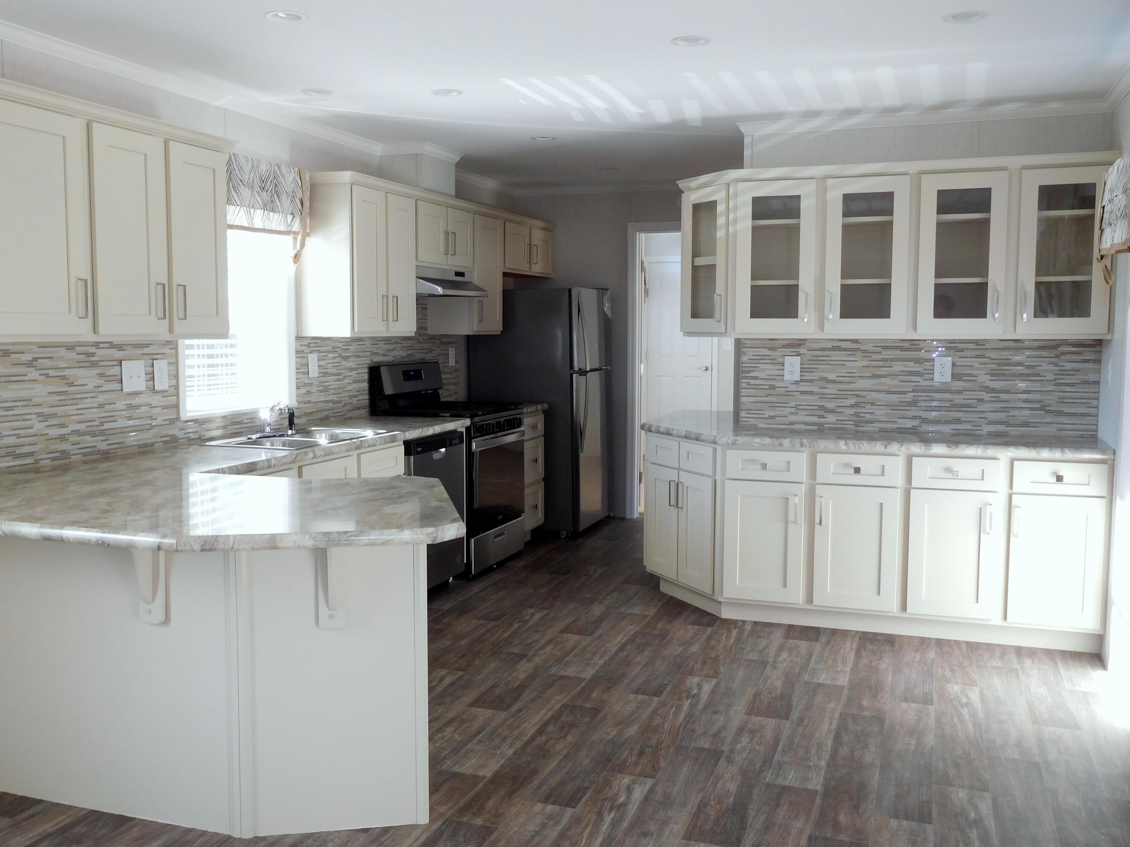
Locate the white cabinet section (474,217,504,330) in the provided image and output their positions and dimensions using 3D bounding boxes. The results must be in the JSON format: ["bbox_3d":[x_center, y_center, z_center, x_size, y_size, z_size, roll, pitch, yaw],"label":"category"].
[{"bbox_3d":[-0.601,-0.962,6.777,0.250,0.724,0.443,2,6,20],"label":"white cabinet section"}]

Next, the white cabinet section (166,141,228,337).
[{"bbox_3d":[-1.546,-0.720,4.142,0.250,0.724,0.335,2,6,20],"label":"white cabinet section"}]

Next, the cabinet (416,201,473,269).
[{"bbox_3d":[-0.859,-1.111,6.264,0.338,0.363,0.758,2,6,20],"label":"cabinet"}]

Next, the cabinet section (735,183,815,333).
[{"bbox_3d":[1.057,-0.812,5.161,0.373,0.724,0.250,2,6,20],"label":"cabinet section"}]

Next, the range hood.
[{"bbox_3d":[-0.801,-0.847,6.270,0.461,0.162,0.762,2,6,20],"label":"range hood"}]

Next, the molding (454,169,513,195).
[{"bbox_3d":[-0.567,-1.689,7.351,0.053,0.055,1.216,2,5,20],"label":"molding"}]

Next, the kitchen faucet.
[{"bbox_3d":[-1.350,-0.020,4.945,0.170,0.153,0.180,2,6,20],"label":"kitchen faucet"}]

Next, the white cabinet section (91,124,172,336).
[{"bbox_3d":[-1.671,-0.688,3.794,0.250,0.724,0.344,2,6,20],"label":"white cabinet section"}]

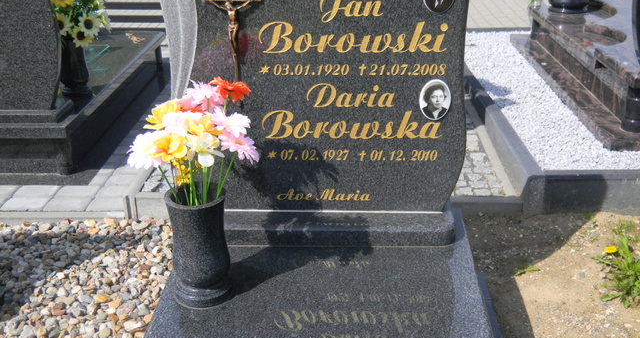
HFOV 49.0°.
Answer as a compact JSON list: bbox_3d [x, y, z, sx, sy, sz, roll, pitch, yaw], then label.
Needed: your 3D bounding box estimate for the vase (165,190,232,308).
[{"bbox_3d":[-0.323,0.202,1.877,0.161,0.290,0.161,-1,25,1],"label":"vase"}]

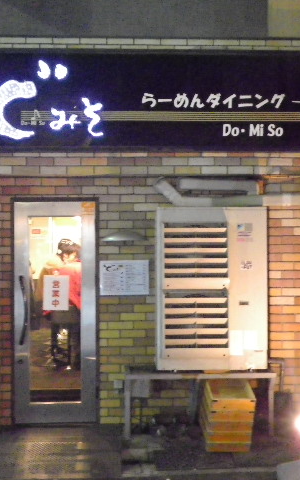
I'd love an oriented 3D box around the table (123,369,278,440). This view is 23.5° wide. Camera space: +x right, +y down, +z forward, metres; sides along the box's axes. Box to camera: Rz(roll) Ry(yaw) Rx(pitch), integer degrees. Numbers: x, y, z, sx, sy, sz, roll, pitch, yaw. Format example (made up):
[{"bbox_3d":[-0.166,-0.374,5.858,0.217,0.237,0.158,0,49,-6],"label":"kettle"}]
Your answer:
[{"bbox_3d":[0.407,1.355,6.060,1.240,0.540,0.400,0,0,-2],"label":"table"}]

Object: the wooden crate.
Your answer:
[{"bbox_3d":[0.637,1.435,5.880,0.365,0.410,0.660,0,0,1],"label":"wooden crate"}]

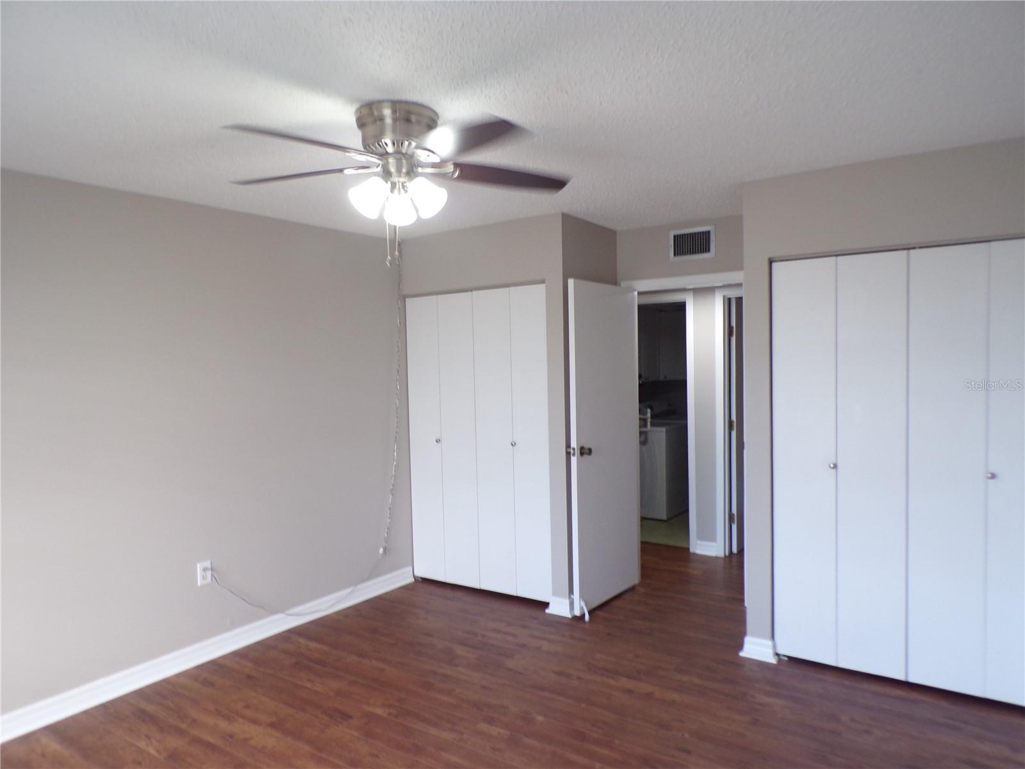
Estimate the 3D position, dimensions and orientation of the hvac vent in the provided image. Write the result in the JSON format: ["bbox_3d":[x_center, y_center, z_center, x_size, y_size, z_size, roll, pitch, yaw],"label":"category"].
[{"bbox_3d":[1.165,-0.914,4.621,0.305,0.195,0.020,0,3,35],"label":"hvac vent"}]

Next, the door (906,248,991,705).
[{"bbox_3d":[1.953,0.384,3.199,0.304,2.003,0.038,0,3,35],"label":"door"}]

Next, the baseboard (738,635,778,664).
[{"bbox_3d":[1.263,1.359,3.654,0.190,0.115,0.030,0,3,35],"label":"baseboard"}]

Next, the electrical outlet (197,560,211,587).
[{"bbox_3d":[-1.639,1.006,3.786,0.012,0.122,0.075,0,3,35],"label":"electrical outlet"}]

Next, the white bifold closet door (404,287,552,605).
[{"bbox_3d":[-0.241,0.379,4.779,1.190,2.000,0.040,0,3,35],"label":"white bifold closet door"}]

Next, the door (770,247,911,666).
[{"bbox_3d":[1.585,0.383,3.459,0.598,2.003,0.038,0,3,35],"label":"door"}]

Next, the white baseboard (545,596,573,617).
[{"bbox_3d":[0.283,1.356,4.368,0.184,0.115,0.030,0,3,35],"label":"white baseboard"}]

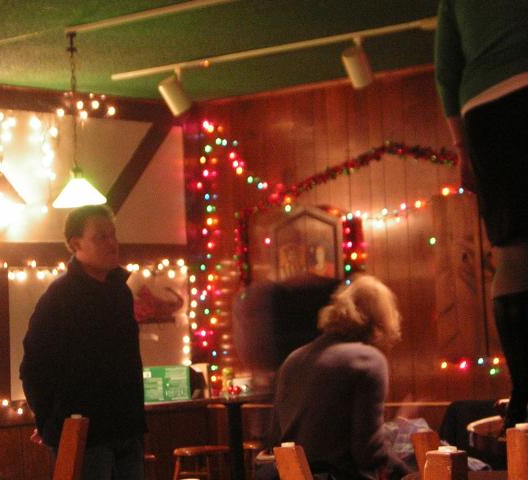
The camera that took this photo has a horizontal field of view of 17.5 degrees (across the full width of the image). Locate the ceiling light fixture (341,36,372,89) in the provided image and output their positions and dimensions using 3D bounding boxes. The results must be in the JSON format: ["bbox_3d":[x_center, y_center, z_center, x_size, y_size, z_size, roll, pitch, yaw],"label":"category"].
[{"bbox_3d":[0.439,-0.839,8.150,0.105,0.230,0.150,-4,-3,35],"label":"ceiling light fixture"}]

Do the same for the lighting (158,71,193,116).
[{"bbox_3d":[-0.453,-0.755,8.800,0.108,0.230,0.155,-4,-3,35],"label":"lighting"}]

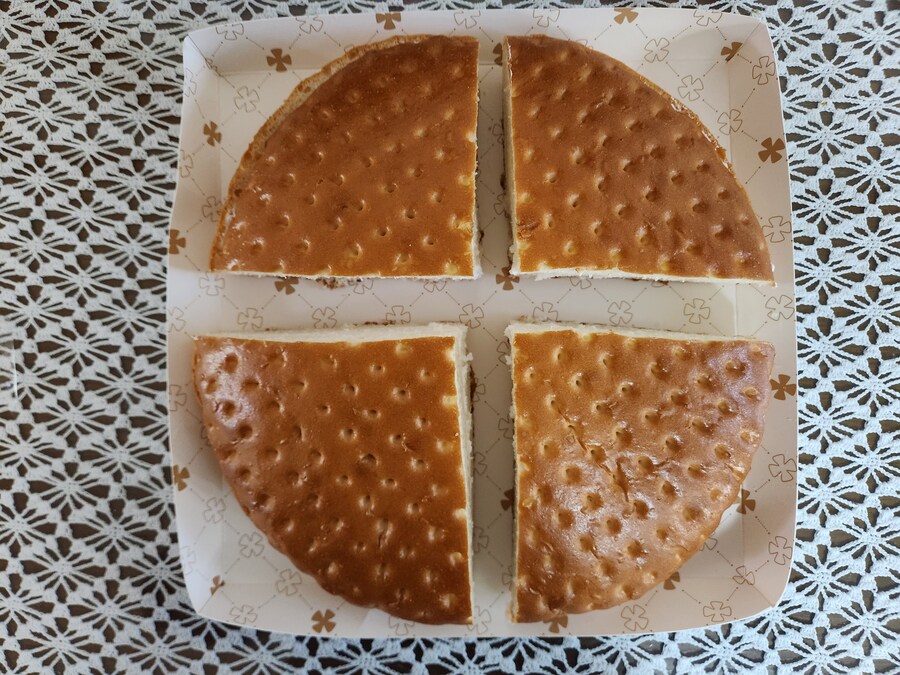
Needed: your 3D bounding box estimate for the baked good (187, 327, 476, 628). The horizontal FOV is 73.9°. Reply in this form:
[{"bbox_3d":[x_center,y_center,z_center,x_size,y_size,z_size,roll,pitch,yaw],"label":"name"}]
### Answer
[{"bbox_3d":[-0.059,0.070,0.306,0.144,0.036,0.153,-1,88,0],"label":"baked good"}]

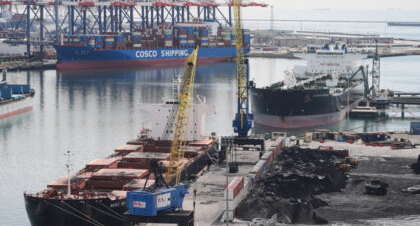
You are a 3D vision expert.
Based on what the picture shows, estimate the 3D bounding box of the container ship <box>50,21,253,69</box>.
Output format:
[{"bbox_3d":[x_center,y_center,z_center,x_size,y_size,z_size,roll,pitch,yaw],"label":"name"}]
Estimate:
[{"bbox_3d":[-57.760,-69.440,1314.380,42.000,44.700,298.000,3,6,35],"label":"container ship"}]

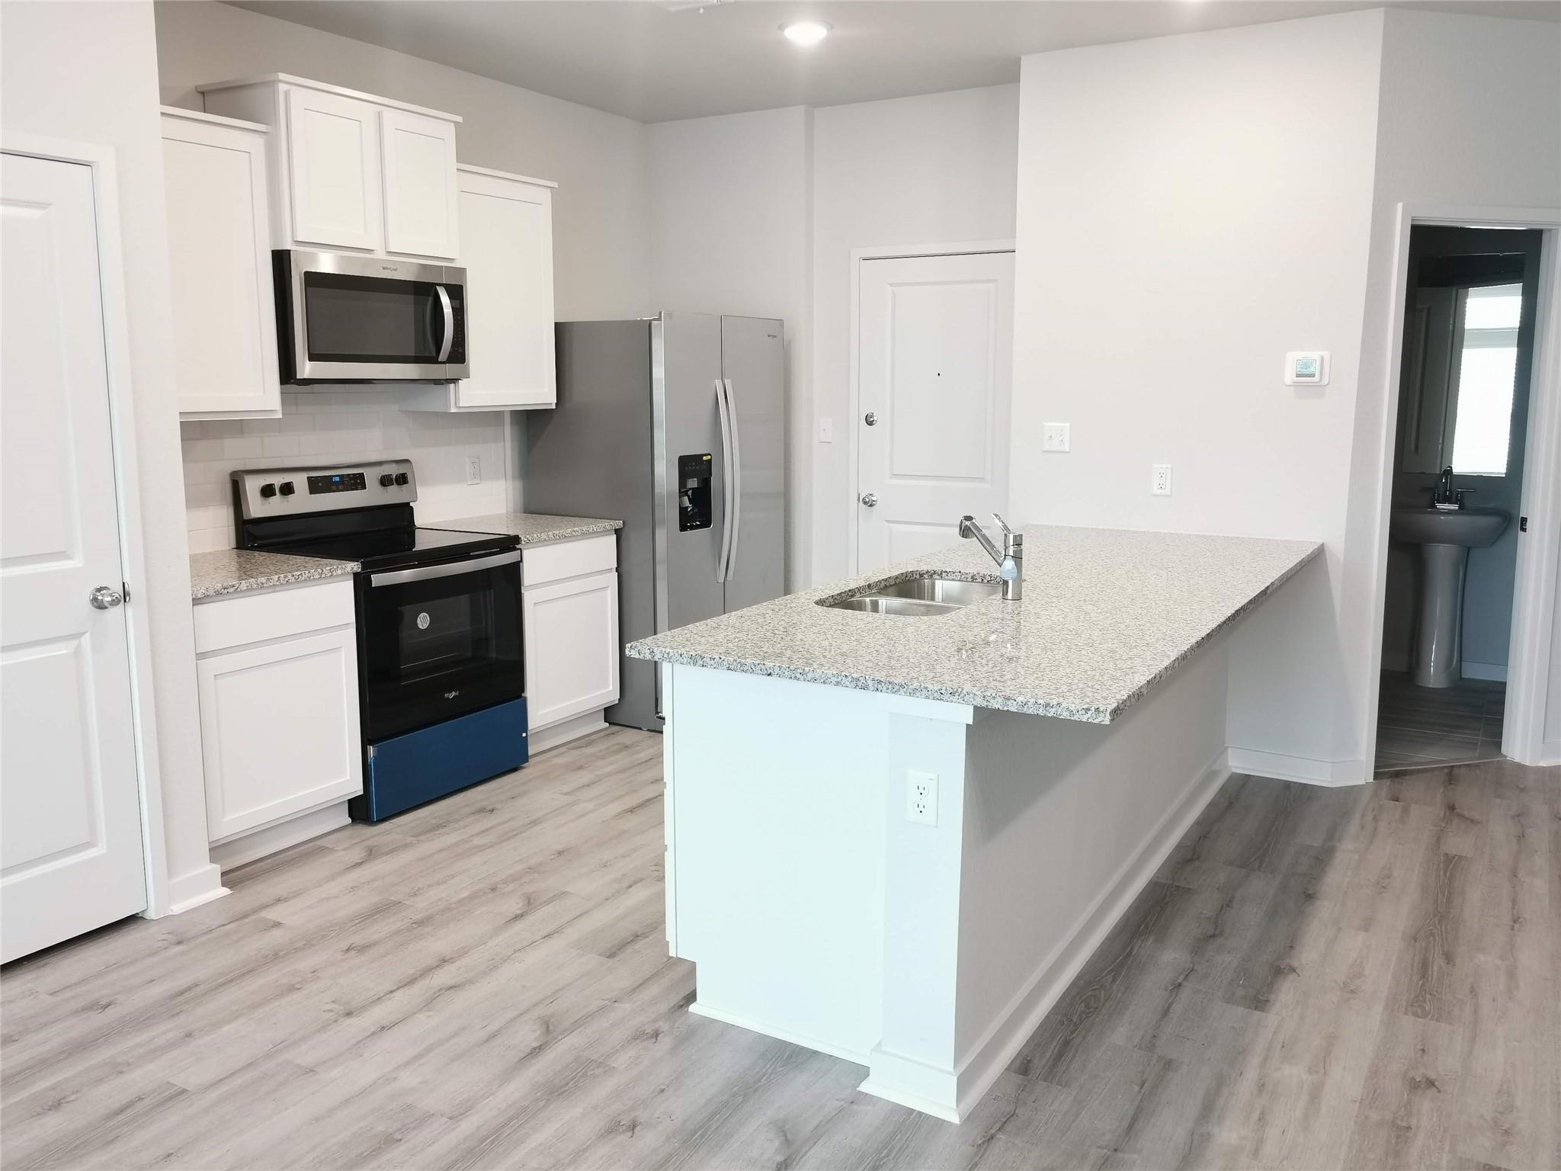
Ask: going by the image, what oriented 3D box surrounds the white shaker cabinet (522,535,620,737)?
[{"bbox_3d":[-1.110,0.183,5.289,0.618,0.828,0.615,6,11,30],"label":"white shaker cabinet"}]

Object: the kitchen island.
[{"bbox_3d":[0.815,0.438,3.797,1.103,0.911,2.749,6,11,30],"label":"kitchen island"}]

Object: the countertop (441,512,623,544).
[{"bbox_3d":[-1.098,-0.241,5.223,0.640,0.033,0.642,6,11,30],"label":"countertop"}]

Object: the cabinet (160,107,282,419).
[{"bbox_3d":[-1.928,-0.976,3.917,0.340,0.917,0.613,6,11,30],"label":"cabinet"}]

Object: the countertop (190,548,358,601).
[{"bbox_3d":[-1.797,-0.047,3.991,0.653,0.032,0.615,6,11,30],"label":"countertop"}]

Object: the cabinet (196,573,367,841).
[{"bbox_3d":[-1.809,0.399,4.074,0.628,0.874,0.613,6,11,30],"label":"cabinet"}]

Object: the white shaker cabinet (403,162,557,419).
[{"bbox_3d":[-1.221,-1.171,5.087,0.340,0.917,0.614,6,11,30],"label":"white shaker cabinet"}]

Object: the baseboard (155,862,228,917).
[{"bbox_3d":[-1.682,0.870,3.626,0.030,0.096,0.213,6,11,30],"label":"baseboard"}]

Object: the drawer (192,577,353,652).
[{"bbox_3d":[-1.769,0.073,4.037,0.513,0.136,0.574,6,11,30],"label":"drawer"}]

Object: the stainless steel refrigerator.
[{"bbox_3d":[-0.552,-0.324,5.796,0.855,1.765,0.911,6,11,30],"label":"stainless steel refrigerator"}]

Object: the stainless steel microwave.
[{"bbox_3d":[-1.542,-0.936,4.505,0.417,0.426,0.768,6,11,30],"label":"stainless steel microwave"}]

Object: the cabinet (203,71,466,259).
[{"bbox_3d":[-1.556,-1.423,4.475,0.415,0.545,0.801,6,11,30],"label":"cabinet"}]

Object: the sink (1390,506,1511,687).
[{"bbox_3d":[3.261,0.063,6.247,0.530,0.860,0.445,6,11,30],"label":"sink"}]

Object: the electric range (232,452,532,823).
[{"bbox_3d":[-1.415,0.159,4.608,0.683,1.173,0.760,6,11,30],"label":"electric range"}]

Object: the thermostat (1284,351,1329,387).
[{"bbox_3d":[1.898,-0.779,4.551,0.152,0.121,0.028,6,11,30],"label":"thermostat"}]

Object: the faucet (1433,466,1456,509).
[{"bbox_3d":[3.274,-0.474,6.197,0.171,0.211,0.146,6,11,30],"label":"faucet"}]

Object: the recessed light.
[{"bbox_3d":[0.091,-1.965,4.490,0.201,0.032,0.201,0,10,0],"label":"recessed light"}]

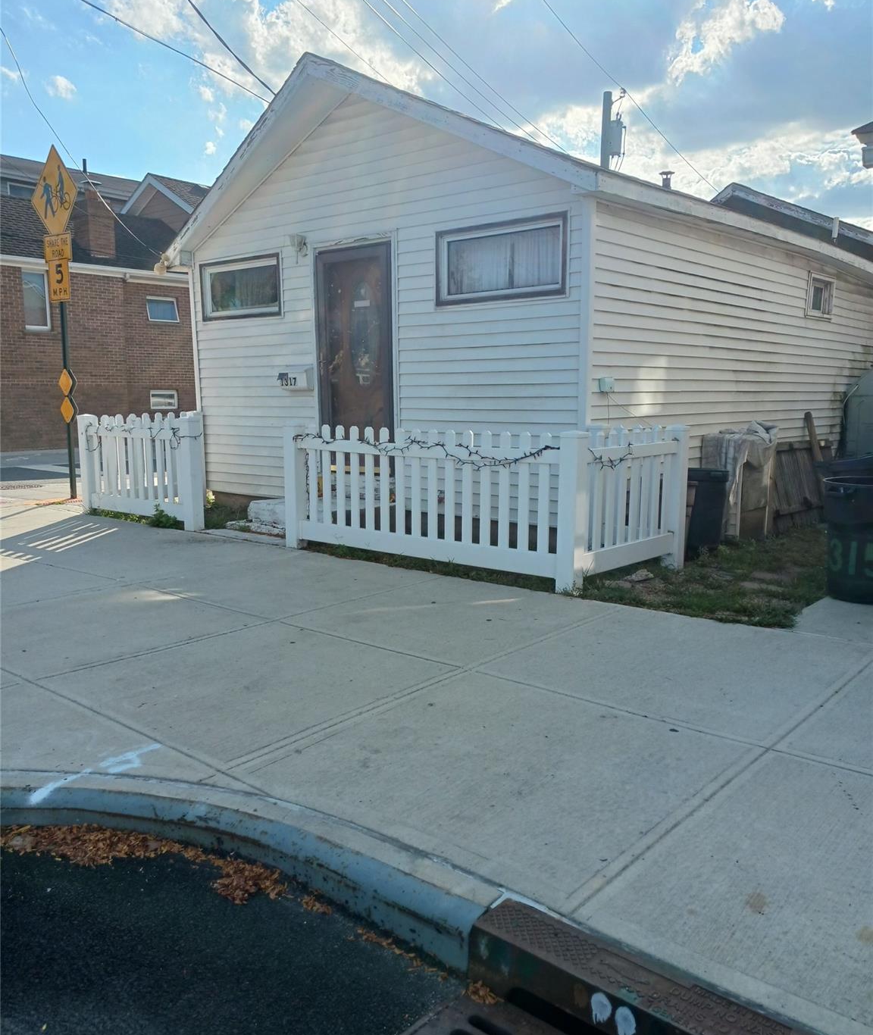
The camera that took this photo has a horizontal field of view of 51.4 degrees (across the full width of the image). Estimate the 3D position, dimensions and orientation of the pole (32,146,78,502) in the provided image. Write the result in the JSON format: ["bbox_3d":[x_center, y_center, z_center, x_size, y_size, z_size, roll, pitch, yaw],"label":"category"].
[{"bbox_3d":[-4.014,-2.033,9.833,1.040,3.740,0.090,7,11,40],"label":"pole"}]

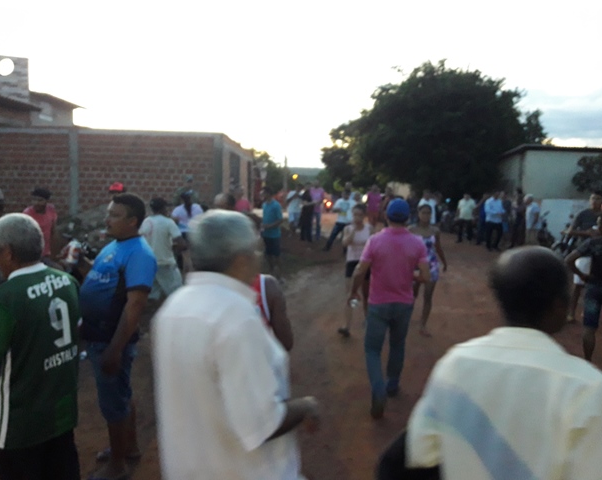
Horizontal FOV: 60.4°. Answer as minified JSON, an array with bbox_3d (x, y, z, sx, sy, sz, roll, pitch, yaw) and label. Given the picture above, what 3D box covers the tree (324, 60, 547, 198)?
[{"bbox_3d":[5.716,-4.192,22.000,9.400,7.200,8.400,2,7,18],"label":"tree"}]

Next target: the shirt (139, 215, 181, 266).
[{"bbox_3d":[-1.683,0.006,6.200,0.500,0.640,0.290,2,7,18],"label":"shirt"}]

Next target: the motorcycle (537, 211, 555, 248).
[{"bbox_3d":[6.209,-0.163,13.200,0.720,1.100,1.850,5,8,37],"label":"motorcycle"}]

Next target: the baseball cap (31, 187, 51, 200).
[{"bbox_3d":[-3.559,-0.638,7.100,0.190,0.140,0.260,4,9,30],"label":"baseball cap"}]

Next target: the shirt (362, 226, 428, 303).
[{"bbox_3d":[0.759,0.209,4.250,0.550,0.640,0.320,0,7,2],"label":"shirt"}]

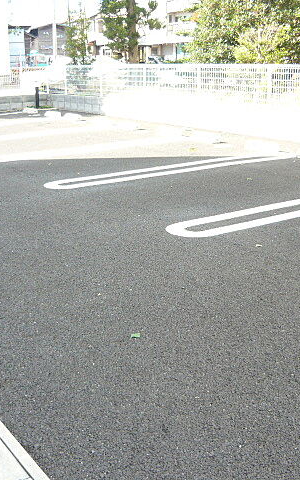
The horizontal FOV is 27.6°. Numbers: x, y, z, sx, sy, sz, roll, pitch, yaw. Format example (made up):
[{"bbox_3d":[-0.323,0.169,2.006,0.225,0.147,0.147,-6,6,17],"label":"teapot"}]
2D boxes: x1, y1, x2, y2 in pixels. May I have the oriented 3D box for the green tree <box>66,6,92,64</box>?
[{"bbox_3d":[-2.658,-7.257,23.000,1.100,3.200,1.050,-2,17,-6],"label":"green tree"}]

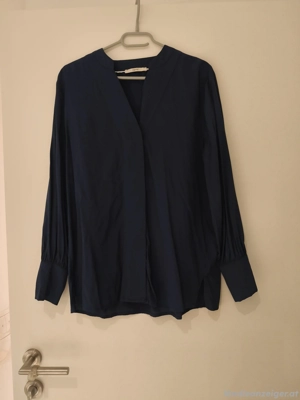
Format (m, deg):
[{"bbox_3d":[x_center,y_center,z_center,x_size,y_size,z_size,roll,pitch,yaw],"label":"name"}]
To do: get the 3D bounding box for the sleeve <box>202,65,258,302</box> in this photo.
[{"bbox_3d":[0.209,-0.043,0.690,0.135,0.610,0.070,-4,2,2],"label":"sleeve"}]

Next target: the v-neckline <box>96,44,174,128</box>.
[{"bbox_3d":[-0.037,-0.292,0.685,0.200,0.215,0.060,-1,2,1],"label":"v-neckline"}]

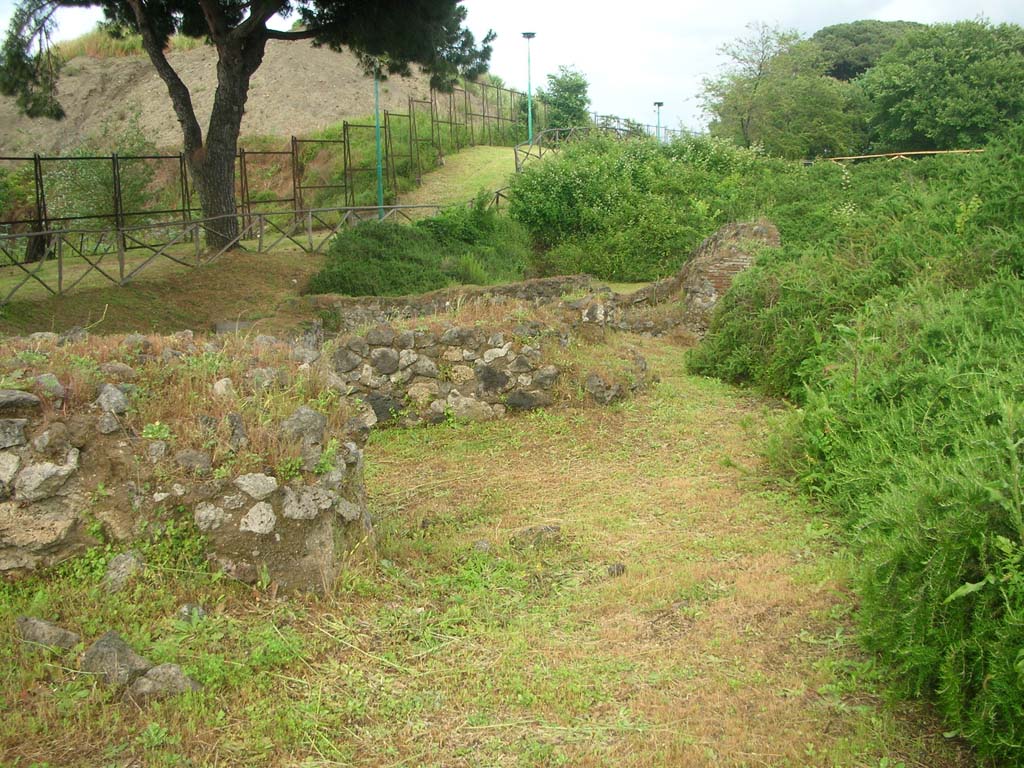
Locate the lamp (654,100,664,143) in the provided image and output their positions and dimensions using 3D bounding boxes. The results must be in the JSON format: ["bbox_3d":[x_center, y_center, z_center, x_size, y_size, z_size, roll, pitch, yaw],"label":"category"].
[{"bbox_3d":[10.284,-17.135,72.348,0.650,5.000,0.600,-1,8,0],"label":"lamp"}]

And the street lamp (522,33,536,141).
[{"bbox_3d":[0.819,-13.480,47.348,0.630,5.000,0.600,-1,8,0],"label":"street lamp"}]

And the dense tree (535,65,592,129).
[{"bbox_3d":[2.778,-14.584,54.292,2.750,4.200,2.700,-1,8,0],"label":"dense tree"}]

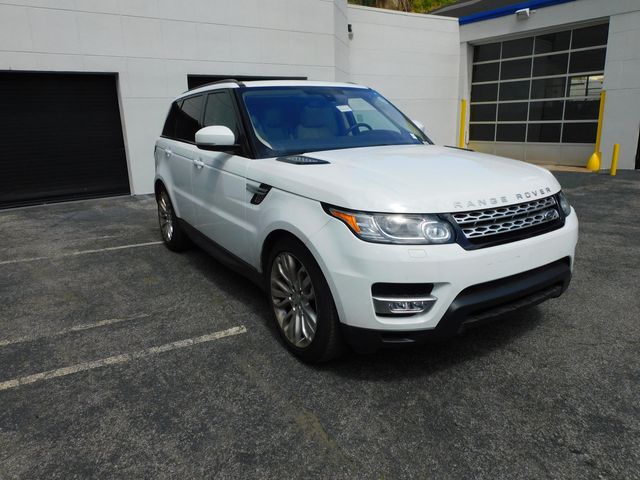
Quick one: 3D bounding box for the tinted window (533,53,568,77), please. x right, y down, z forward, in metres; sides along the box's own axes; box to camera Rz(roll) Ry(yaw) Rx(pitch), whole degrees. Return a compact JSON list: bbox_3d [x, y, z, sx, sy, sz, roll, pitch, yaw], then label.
[{"bbox_3d":[7.284,-5.535,14.057,0.050,0.612,1.083,-13,19,-34],"label":"tinted window"}]

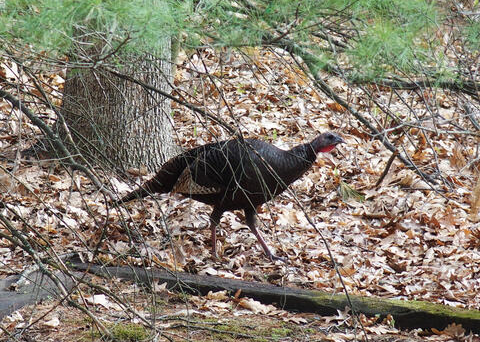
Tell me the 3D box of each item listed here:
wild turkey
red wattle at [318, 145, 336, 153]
[{"bbox_3d":[-0.036,0.107,17.400,0.945,0.530,0.270,0,8,0],"label":"wild turkey"},{"bbox_3d":[0.366,-0.090,17.400,0.074,0.034,0.035,0,8,0],"label":"red wattle"}]

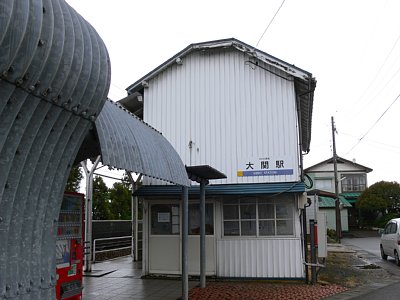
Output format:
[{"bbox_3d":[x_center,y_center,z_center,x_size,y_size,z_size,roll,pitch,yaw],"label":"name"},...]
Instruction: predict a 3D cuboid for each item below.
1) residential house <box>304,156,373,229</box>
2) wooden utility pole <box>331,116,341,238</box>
[{"bbox_3d":[12.406,4.275,39.279,6.500,6.460,7.300,-2,-9,6],"label":"residential house"},{"bbox_3d":[7.680,1.547,22.938,0.300,7.070,0.300,-2,-9,6],"label":"wooden utility pole"}]

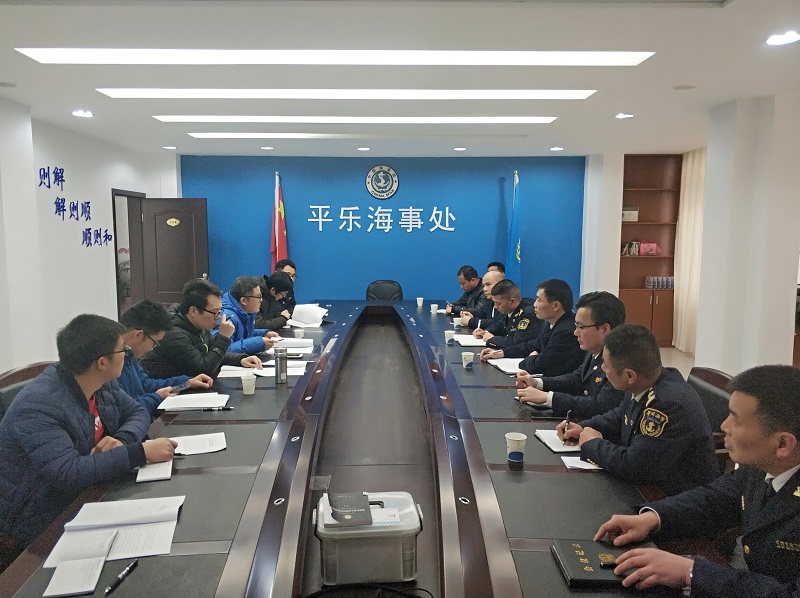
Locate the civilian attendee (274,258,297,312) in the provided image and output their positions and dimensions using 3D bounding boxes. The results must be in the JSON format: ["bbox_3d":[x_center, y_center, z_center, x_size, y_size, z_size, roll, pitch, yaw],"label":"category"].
[{"bbox_3d":[-1.027,0.276,5.988,0.700,1.310,0.520,2,6,18],"label":"civilian attendee"}]

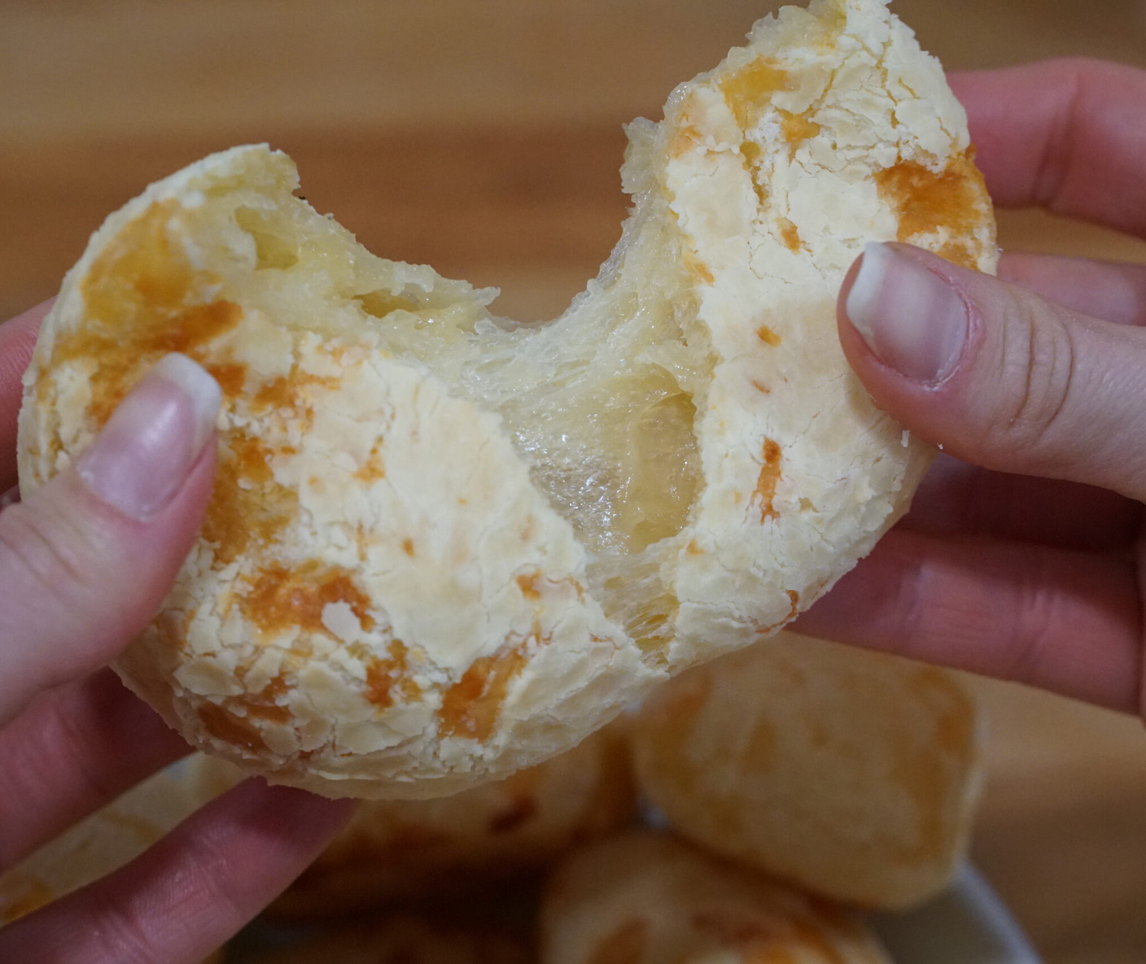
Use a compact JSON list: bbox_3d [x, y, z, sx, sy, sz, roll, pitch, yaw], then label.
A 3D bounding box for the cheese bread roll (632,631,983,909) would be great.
[{"bbox_3d":[0.042,0.052,0.800,0.062,0.042,0.059,0,48,0],"label":"cheese bread roll"}]

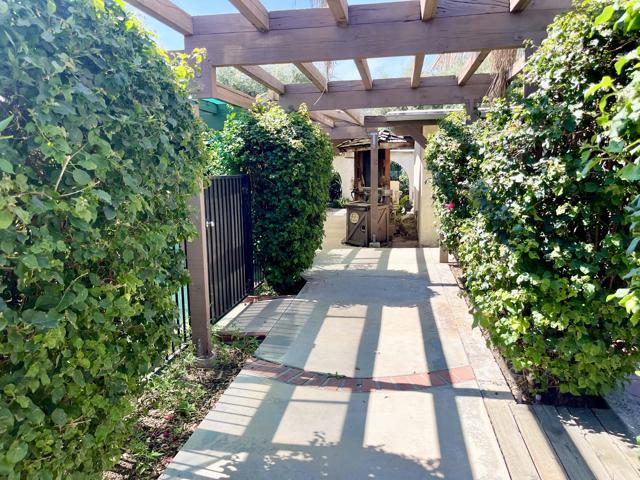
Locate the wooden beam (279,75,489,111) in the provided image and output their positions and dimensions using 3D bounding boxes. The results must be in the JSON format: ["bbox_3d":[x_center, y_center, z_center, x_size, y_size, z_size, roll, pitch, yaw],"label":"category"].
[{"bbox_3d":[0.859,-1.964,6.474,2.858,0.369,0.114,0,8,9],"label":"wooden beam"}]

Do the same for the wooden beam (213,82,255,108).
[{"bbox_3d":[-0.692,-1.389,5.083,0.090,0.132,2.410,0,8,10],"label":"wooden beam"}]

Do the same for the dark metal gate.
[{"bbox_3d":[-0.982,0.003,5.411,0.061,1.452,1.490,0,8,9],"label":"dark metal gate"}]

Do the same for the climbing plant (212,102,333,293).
[{"bbox_3d":[-0.604,-0.696,7.095,1.591,2.526,1.558,0,9,9],"label":"climbing plant"}]

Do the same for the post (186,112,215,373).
[{"bbox_3d":[-1.046,-0.047,4.066,0.143,2.185,0.095,0,8,10],"label":"post"}]

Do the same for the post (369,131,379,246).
[{"bbox_3d":[1.099,-0.980,9.654,0.149,2.230,0.120,0,8,10],"label":"post"}]

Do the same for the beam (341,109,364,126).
[{"bbox_3d":[0.579,-2.096,8.083,0.088,0.143,2.930,0,8,10],"label":"beam"}]

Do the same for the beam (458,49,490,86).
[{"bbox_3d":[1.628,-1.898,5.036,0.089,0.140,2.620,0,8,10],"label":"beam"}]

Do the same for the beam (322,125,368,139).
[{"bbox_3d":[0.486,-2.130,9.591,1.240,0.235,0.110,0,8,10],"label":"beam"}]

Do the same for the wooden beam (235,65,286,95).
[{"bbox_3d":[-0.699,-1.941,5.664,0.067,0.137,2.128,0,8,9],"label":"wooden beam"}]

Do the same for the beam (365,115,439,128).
[{"bbox_3d":[1.530,-2.240,9.048,1.383,0.217,0.114,0,8,9],"label":"beam"}]

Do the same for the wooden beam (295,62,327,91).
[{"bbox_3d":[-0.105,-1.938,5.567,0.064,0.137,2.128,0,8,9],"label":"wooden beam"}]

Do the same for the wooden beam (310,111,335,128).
[{"bbox_3d":[0.053,-2.038,8.056,0.068,0.152,2.508,0,8,9],"label":"wooden beam"}]

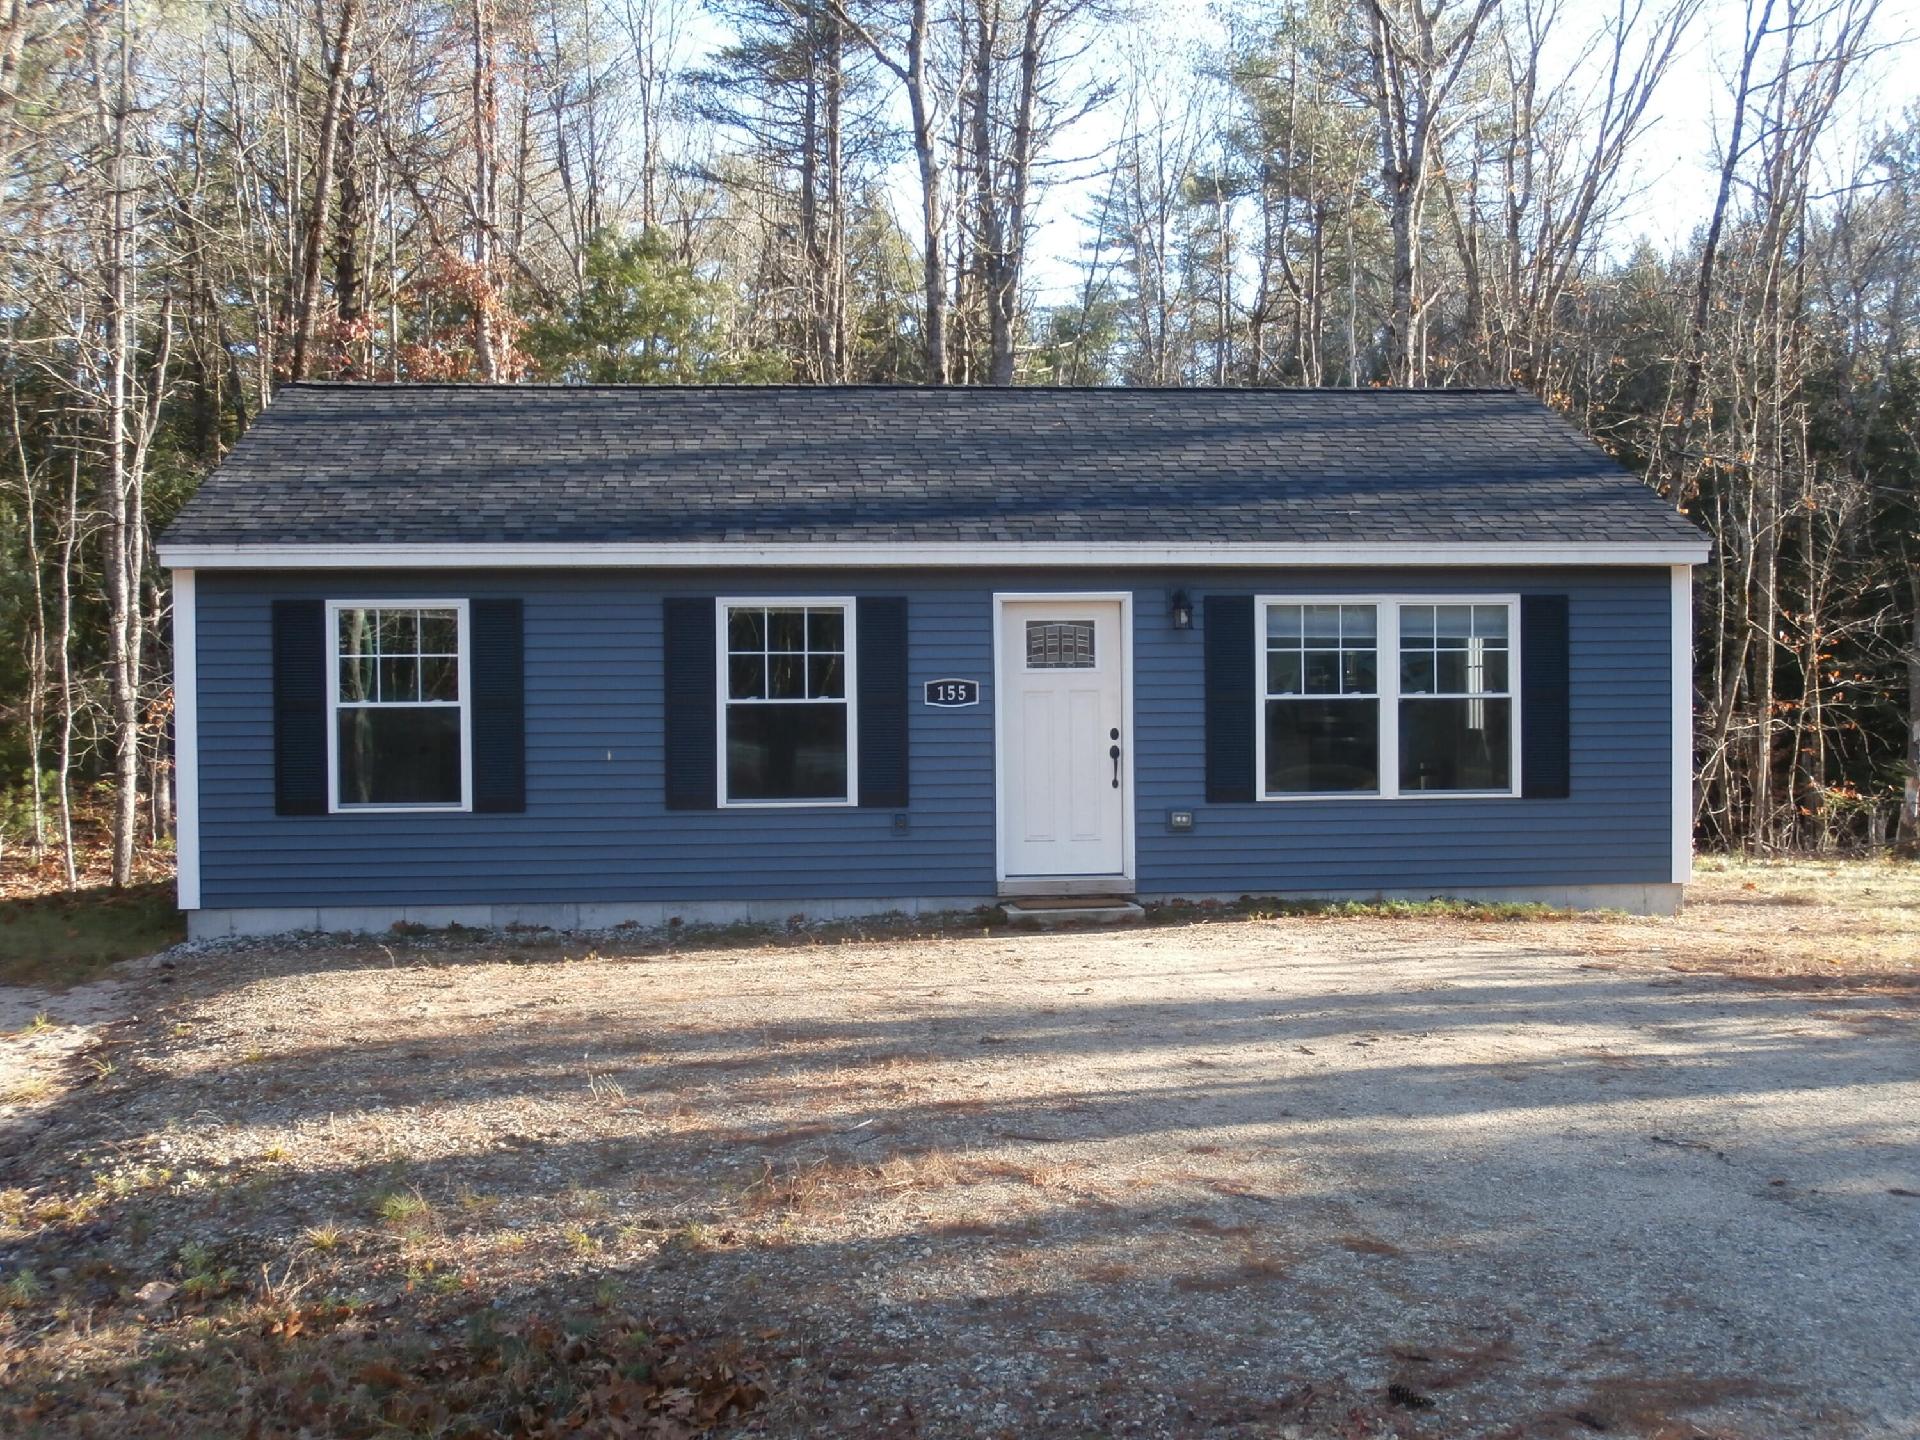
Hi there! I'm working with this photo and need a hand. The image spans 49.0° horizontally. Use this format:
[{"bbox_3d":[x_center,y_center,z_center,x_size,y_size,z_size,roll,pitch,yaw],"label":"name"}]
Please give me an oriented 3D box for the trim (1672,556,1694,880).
[{"bbox_3d":[5.434,0.025,15.917,0.155,2.410,0.130,-1,1,-5],"label":"trim"}]

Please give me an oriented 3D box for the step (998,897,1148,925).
[{"bbox_3d":[0.769,1.370,14.939,0.961,0.100,0.850,-1,1,-5],"label":"step"}]

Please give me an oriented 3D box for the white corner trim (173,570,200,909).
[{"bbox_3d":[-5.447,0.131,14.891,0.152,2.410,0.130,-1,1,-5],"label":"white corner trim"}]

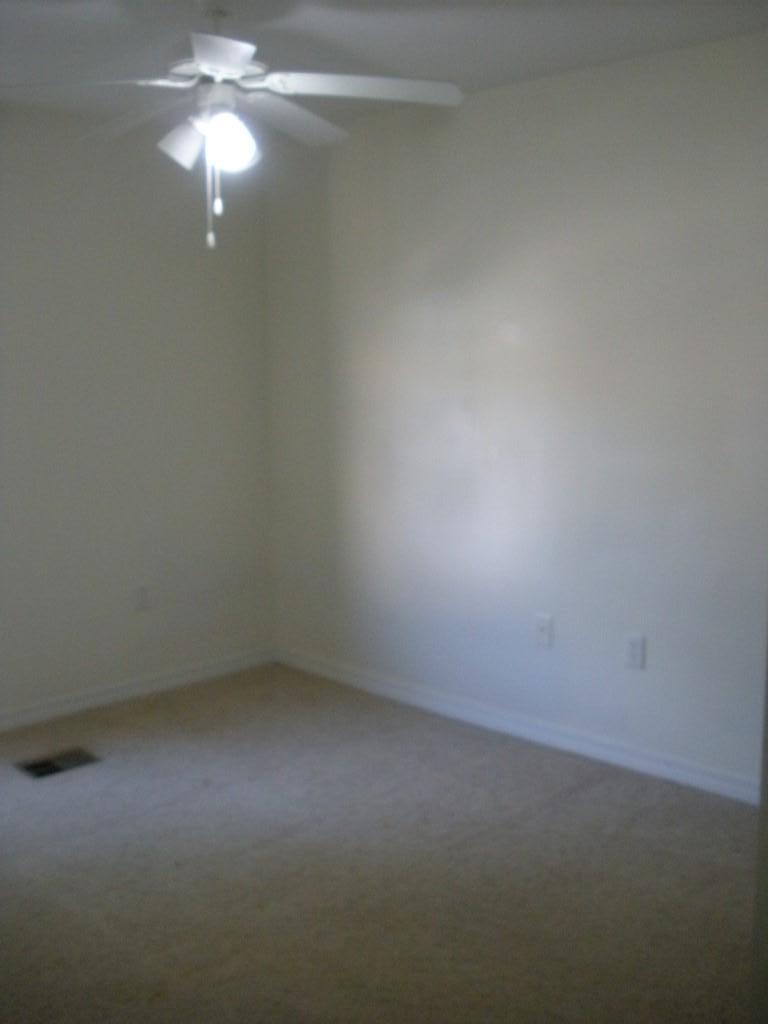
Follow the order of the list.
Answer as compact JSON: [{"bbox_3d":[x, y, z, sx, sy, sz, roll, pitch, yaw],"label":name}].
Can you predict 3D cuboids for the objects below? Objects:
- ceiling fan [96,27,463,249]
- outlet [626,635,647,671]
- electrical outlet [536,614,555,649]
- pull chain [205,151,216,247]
[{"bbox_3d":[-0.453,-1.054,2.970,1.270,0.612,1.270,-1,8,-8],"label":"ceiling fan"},{"bbox_3d":[0.874,0.489,3.693,0.074,0.118,0.012,7,11,44],"label":"outlet"},{"bbox_3d":[0.600,0.446,3.955,0.074,0.118,0.012,7,11,44],"label":"electrical outlet"},{"bbox_3d":[-0.481,-0.866,2.950,0.022,0.271,0.022,-1,8,-8],"label":"pull chain"}]

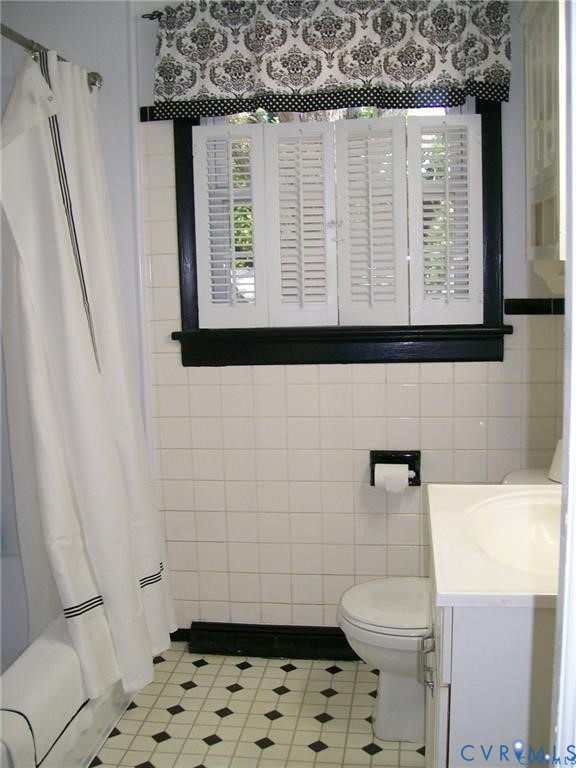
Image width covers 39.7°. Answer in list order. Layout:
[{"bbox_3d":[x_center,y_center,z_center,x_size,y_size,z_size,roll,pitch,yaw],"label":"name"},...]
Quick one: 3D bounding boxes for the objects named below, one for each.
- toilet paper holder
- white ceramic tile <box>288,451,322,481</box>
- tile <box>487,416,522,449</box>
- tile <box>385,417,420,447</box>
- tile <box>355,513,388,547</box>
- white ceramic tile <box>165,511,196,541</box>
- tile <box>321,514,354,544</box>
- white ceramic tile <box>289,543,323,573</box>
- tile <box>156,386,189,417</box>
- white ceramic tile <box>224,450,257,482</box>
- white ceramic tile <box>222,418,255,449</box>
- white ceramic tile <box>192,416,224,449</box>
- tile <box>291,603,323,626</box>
[{"bbox_3d":[0.355,0.282,2.629,0.164,0.119,0.075,0,7,7],"label":"toilet paper holder"},{"bbox_3d":[0.056,0.275,2.704,0.109,0.108,0.009,0,7,8],"label":"white ceramic tile"},{"bbox_3d":[0.705,0.160,2.580,0.108,0.108,0.010,0,9,8],"label":"tile"},{"bbox_3d":[0.380,0.163,2.642,0.109,0.108,0.009,0,7,8],"label":"tile"},{"bbox_3d":[0.279,0.487,2.690,0.108,0.108,0.010,-1,8,8],"label":"tile"},{"bbox_3d":[-0.373,0.493,2.779,0.105,0.108,0.009,0,7,7],"label":"white ceramic tile"},{"bbox_3d":[0.171,0.488,2.702,0.108,0.108,0.010,0,9,8],"label":"tile"},{"bbox_3d":[0.065,0.597,2.736,0.108,0.108,0.010,-1,8,8],"label":"white ceramic tile"},{"bbox_3d":[-0.386,0.059,2.728,0.108,0.108,0.009,-1,7,8],"label":"tile"},{"bbox_3d":[-0.162,0.273,2.719,0.108,0.108,0.010,-1,8,8],"label":"white ceramic tile"},{"bbox_3d":[-0.163,0.166,2.696,0.108,0.108,0.010,0,9,8],"label":"white ceramic tile"},{"bbox_3d":[-0.274,0.167,2.726,0.108,0.108,0.009,-1,7,8],"label":"white ceramic tile"},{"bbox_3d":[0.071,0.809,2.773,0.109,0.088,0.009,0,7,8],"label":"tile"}]

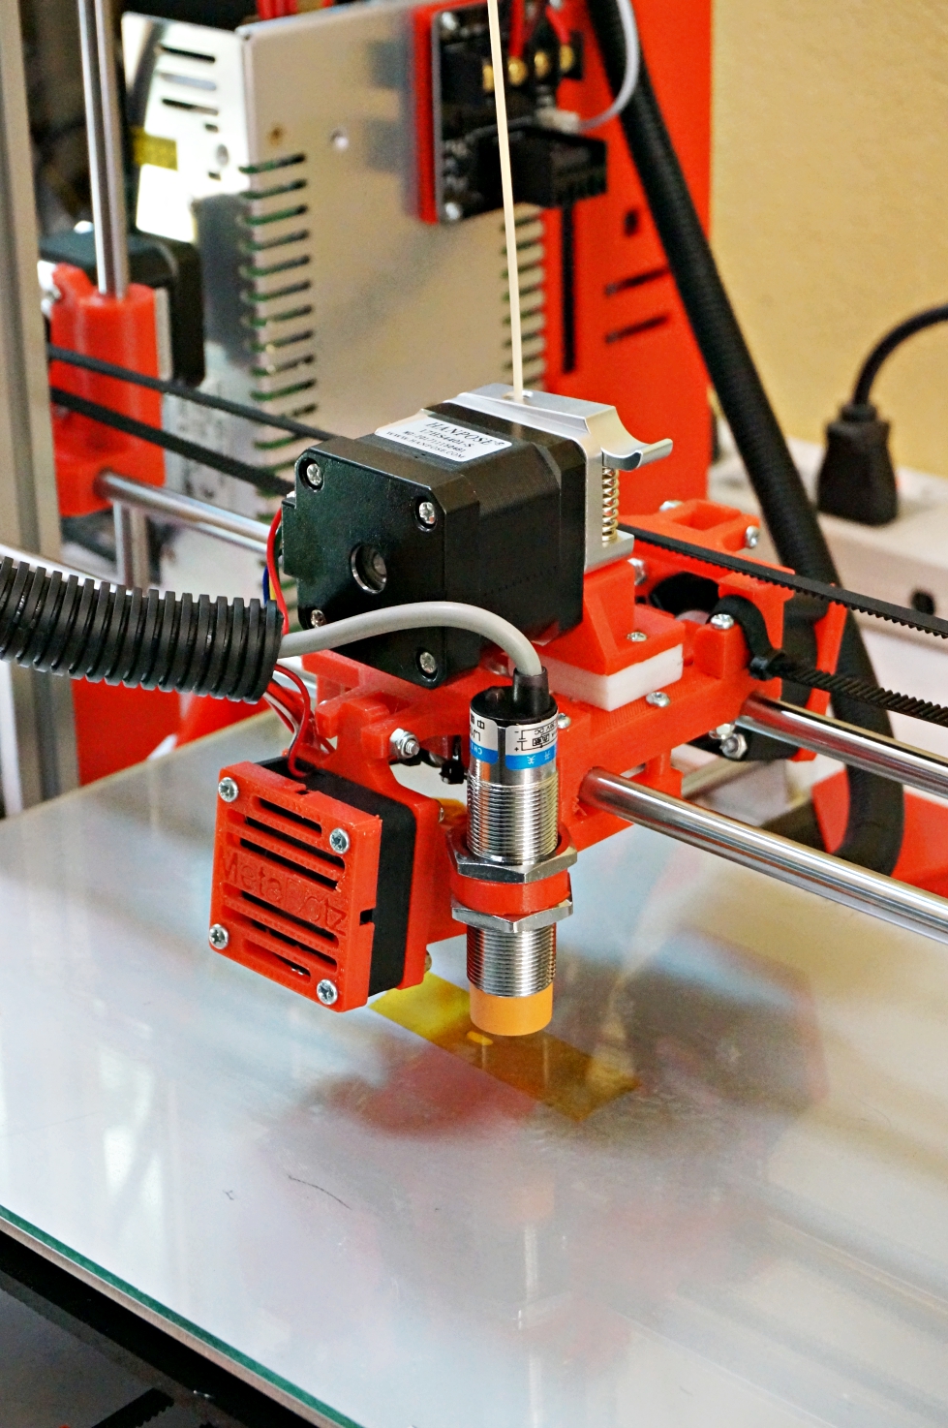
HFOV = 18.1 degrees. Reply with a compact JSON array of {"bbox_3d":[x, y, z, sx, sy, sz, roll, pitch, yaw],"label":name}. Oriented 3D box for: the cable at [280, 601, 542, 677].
[{"bbox_3d":[-0.016,-0.015,0.586,0.062,0.026,0.017,19,30,35],"label":"cable"}]

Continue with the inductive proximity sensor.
[{"bbox_3d":[0.008,0.026,0.589,0.025,0.077,0.025,0,25,0],"label":"inductive proximity sensor"}]

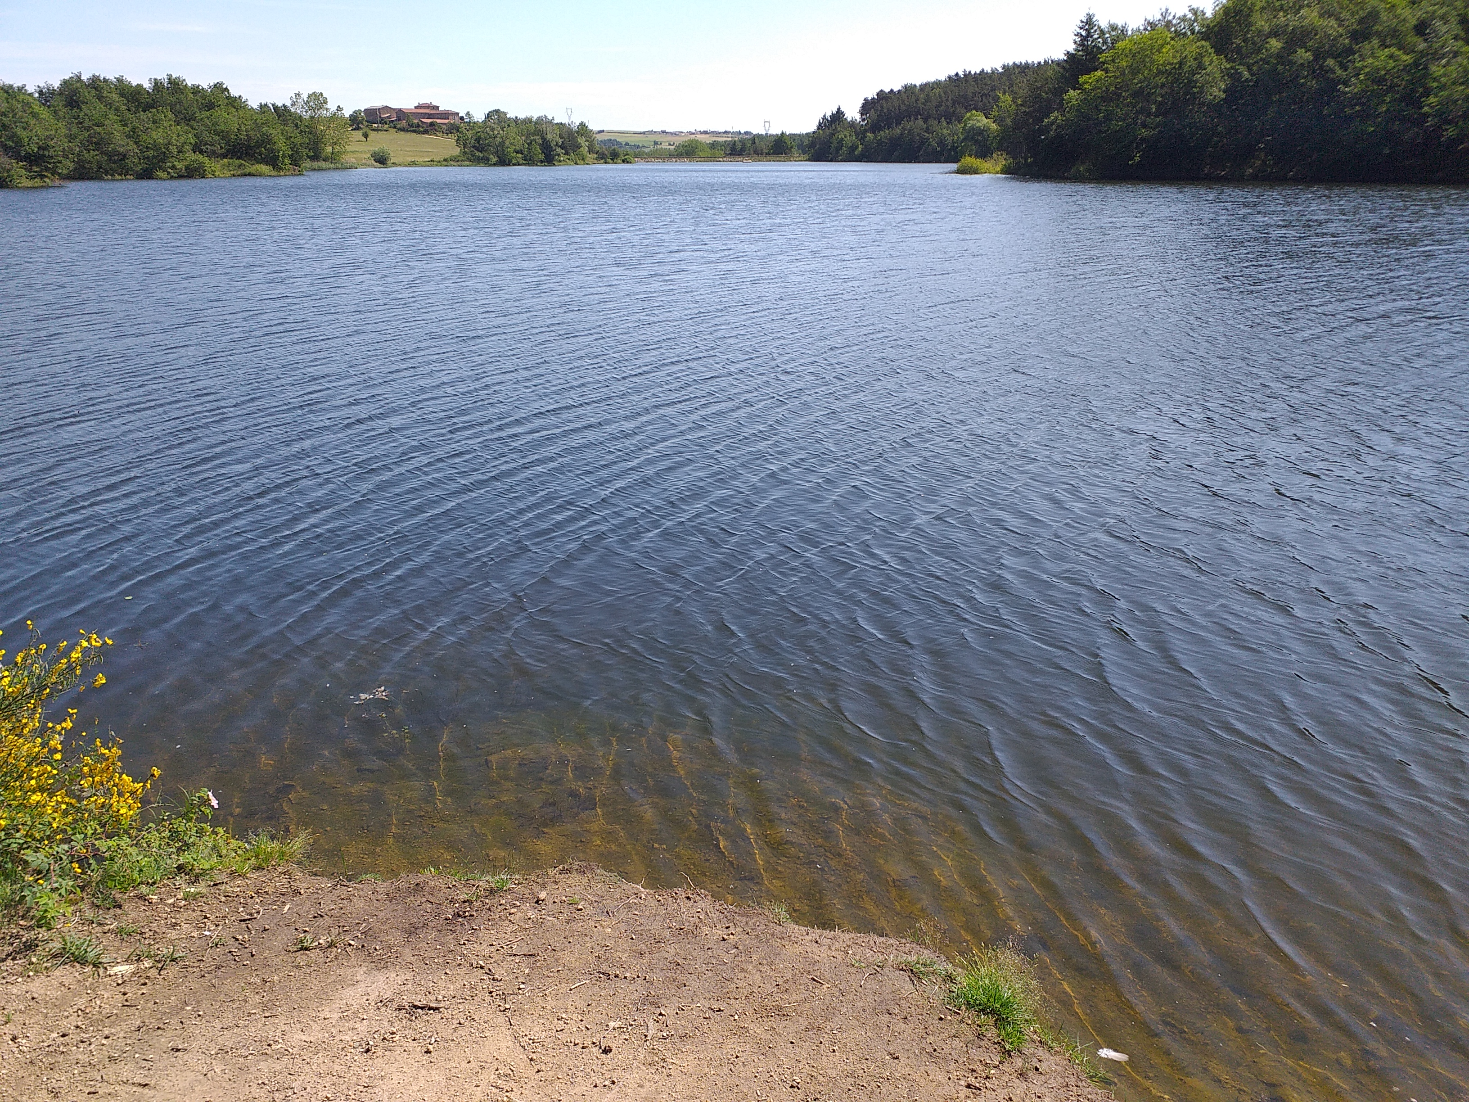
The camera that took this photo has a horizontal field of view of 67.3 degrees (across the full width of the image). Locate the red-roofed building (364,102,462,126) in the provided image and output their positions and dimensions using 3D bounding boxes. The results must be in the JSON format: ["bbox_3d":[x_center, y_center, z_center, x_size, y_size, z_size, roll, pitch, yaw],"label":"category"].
[{"bbox_3d":[-139.796,-189.474,480.000,36.000,10.000,22.000,-12,23,-31],"label":"red-roofed building"}]

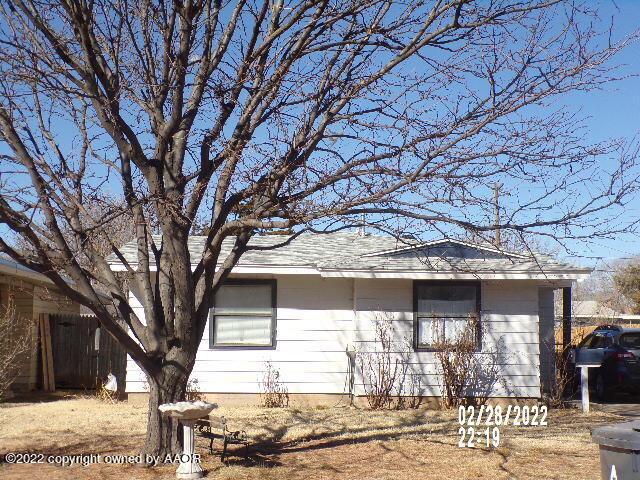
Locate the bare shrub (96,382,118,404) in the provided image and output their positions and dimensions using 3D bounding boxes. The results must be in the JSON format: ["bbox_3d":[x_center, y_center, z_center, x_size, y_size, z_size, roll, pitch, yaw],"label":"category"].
[{"bbox_3d":[-4.216,3.059,17.996,0.450,0.460,0.430,1,-6,-1],"label":"bare shrub"}]

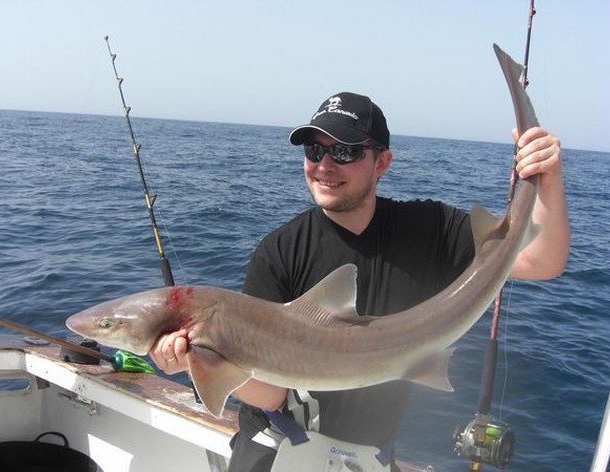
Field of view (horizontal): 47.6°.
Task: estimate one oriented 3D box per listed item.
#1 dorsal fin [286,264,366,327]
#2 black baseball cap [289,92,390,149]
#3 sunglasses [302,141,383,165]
[{"bbox_3d":[0.041,0.095,1.200,0.135,0.103,0.028,13,6,-5],"label":"dorsal fin"},{"bbox_3d":[0.081,-0.239,1.438,0.175,0.125,0.265,10,6,35],"label":"black baseball cap"},{"bbox_3d":[0.089,-0.169,1.427,0.145,0.045,0.150,10,8,34],"label":"sunglasses"}]

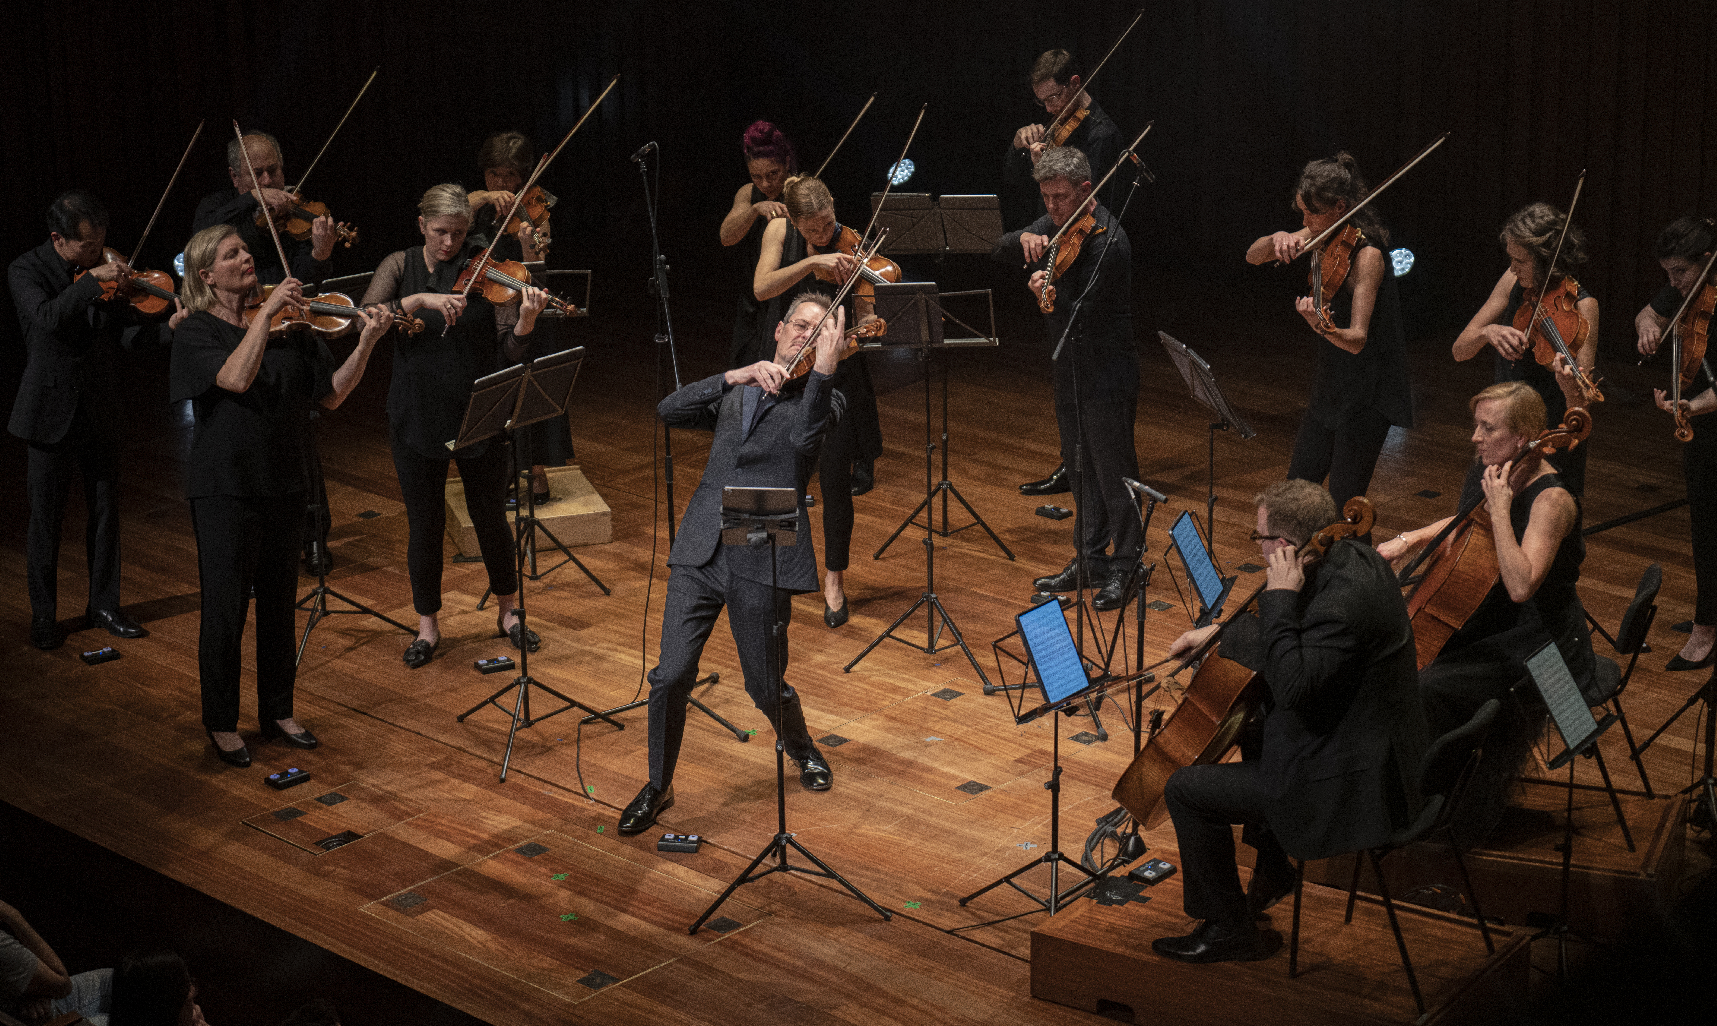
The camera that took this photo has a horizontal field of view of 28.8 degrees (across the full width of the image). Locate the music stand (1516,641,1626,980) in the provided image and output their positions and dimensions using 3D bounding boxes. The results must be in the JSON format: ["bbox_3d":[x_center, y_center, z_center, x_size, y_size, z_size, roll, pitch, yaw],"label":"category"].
[{"bbox_3d":[2.014,0.785,9.505,0.460,0.910,0.480,10,21,31],"label":"music stand"}]

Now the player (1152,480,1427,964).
[{"bbox_3d":[1.183,0.540,9.065,0.760,1.336,0.610,4,18,14],"label":"player"}]

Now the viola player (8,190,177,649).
[{"bbox_3d":[-2.788,-0.341,12.141,0.580,1.655,0.530,-15,23,-38],"label":"viola player"}]

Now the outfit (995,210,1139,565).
[{"bbox_3d":[0.802,-0.446,12.422,0.400,1.410,0.500,-16,23,-39],"label":"outfit"}]

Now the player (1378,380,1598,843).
[{"bbox_3d":[1.886,0.300,10.086,0.720,1.330,0.600,3,18,11],"label":"player"}]

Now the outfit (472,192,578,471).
[{"bbox_3d":[-1.333,-0.720,13.246,0.460,1.150,0.400,4,18,14],"label":"outfit"}]

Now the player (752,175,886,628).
[{"bbox_3d":[-0.157,-0.400,12.085,0.540,1.660,0.500,-5,18,-11],"label":"player"}]

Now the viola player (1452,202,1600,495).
[{"bbox_3d":[2.404,-0.299,12.040,0.550,1.655,0.500,8,20,27],"label":"viola player"}]

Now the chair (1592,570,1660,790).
[{"bbox_3d":[2.089,0.514,9.870,0.530,0.800,0.480,6,19,21],"label":"chair"}]

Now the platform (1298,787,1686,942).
[{"bbox_3d":[1.906,1.013,10.367,1.220,0.200,0.700,6,19,21],"label":"platform"}]

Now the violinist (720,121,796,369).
[{"bbox_3d":[-0.283,-0.842,13.754,0.580,1.567,0.500,-4,18,-11],"label":"violinist"}]

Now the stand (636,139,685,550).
[{"bbox_3d":[-0.675,-0.269,11.200,0.570,1.980,0.570,-7,19,-17],"label":"stand"}]

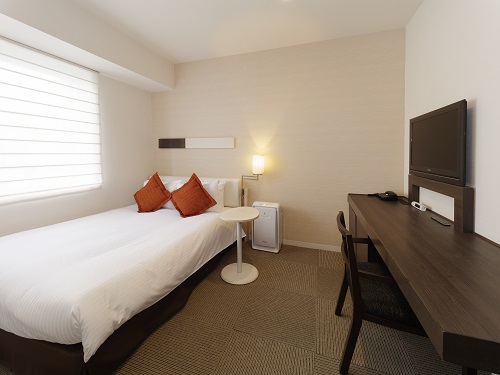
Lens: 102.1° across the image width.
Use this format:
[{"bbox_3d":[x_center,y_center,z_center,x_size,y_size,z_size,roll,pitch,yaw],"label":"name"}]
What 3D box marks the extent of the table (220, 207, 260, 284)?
[{"bbox_3d":[-0.097,0.550,2.000,0.400,0.600,0.400,0,6,0],"label":"table"}]

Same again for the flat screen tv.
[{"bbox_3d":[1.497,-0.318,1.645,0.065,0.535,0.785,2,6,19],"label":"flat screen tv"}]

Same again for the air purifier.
[{"bbox_3d":[0.232,0.479,2.575,0.350,0.570,0.200,2,6,19],"label":"air purifier"}]

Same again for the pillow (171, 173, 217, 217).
[{"bbox_3d":[-0.691,0.115,2.450,0.420,0.420,0.140,-30,-22,3],"label":"pillow"}]

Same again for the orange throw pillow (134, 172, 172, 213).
[{"bbox_3d":[-1.286,0.092,2.650,0.420,0.420,0.140,-26,-27,4],"label":"orange throw pillow"}]

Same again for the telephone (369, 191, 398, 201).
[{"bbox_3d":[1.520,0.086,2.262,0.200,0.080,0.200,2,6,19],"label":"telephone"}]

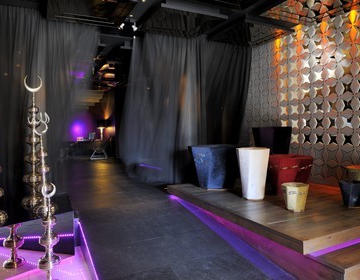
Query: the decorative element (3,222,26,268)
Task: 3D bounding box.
[{"bbox_3d":[-1.700,1.070,2.860,0.225,0.440,0.225,0,0,0],"label":"decorative element"}]

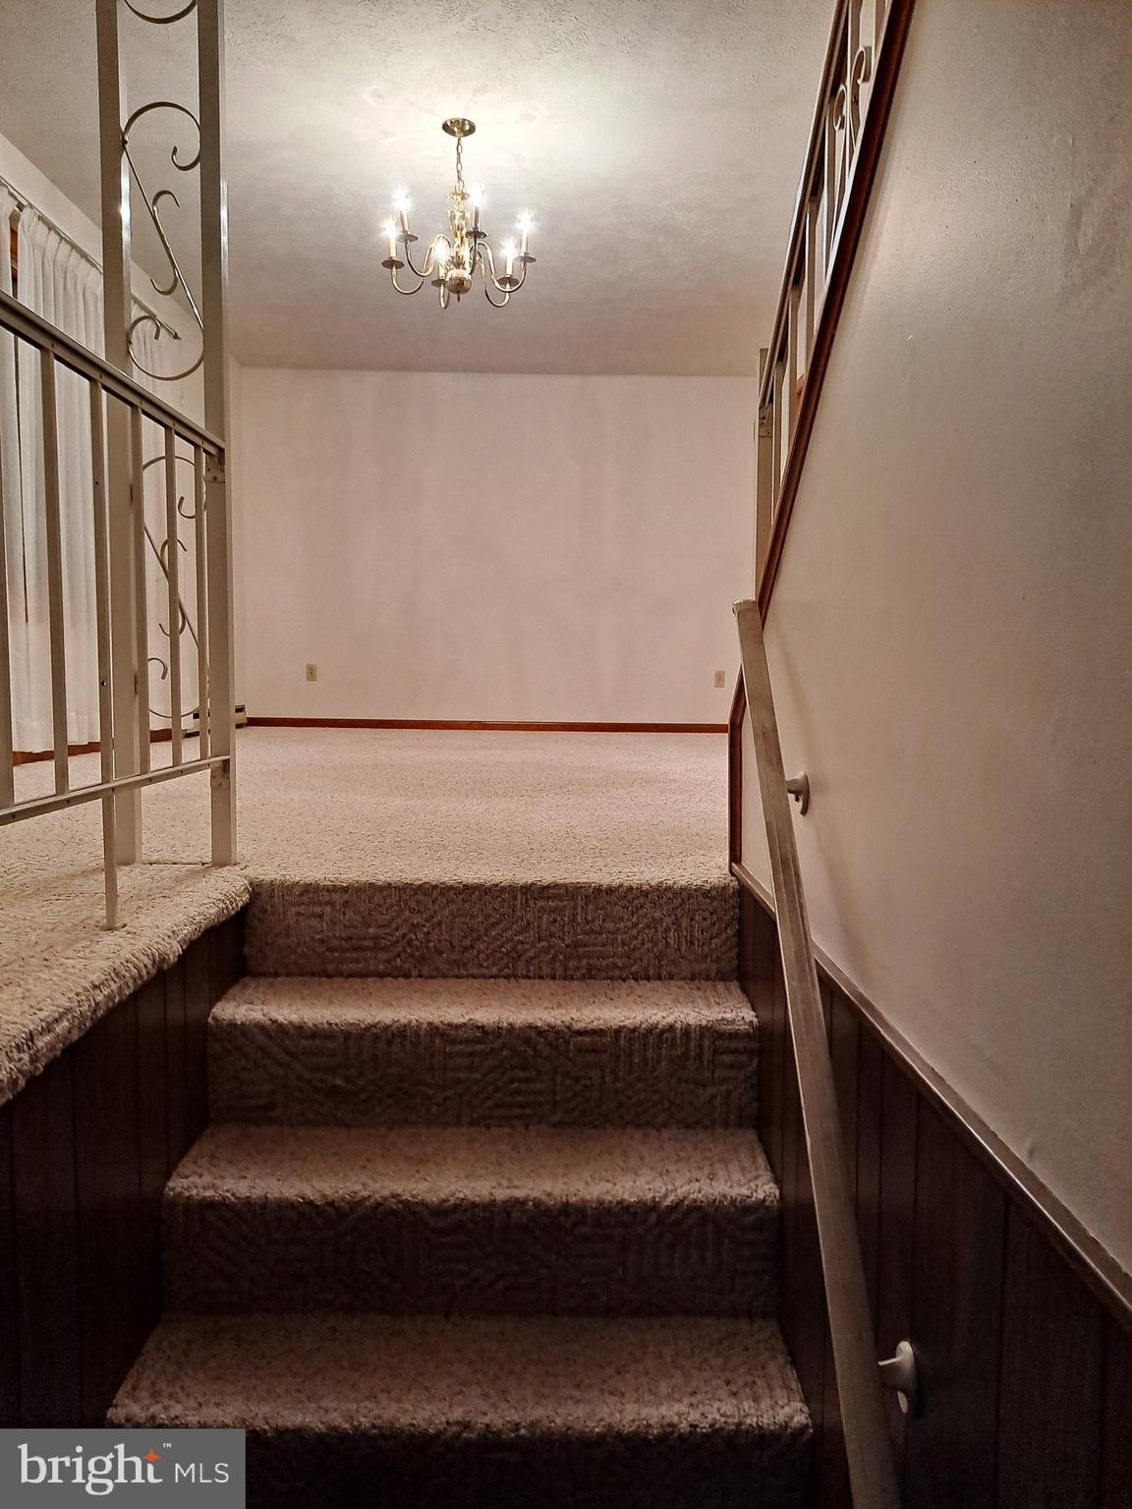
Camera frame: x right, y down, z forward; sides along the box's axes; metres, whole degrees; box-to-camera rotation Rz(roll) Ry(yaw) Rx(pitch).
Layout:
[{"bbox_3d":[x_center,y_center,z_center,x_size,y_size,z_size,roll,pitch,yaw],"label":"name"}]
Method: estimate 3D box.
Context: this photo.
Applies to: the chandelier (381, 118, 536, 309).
[{"bbox_3d":[-0.400,-2.019,4.082,0.585,0.635,0.585,0,4,-1],"label":"chandelier"}]

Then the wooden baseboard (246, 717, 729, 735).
[{"bbox_3d":[-0.504,-0.196,7.502,3.420,0.066,0.016,0,4,-1],"label":"wooden baseboard"}]

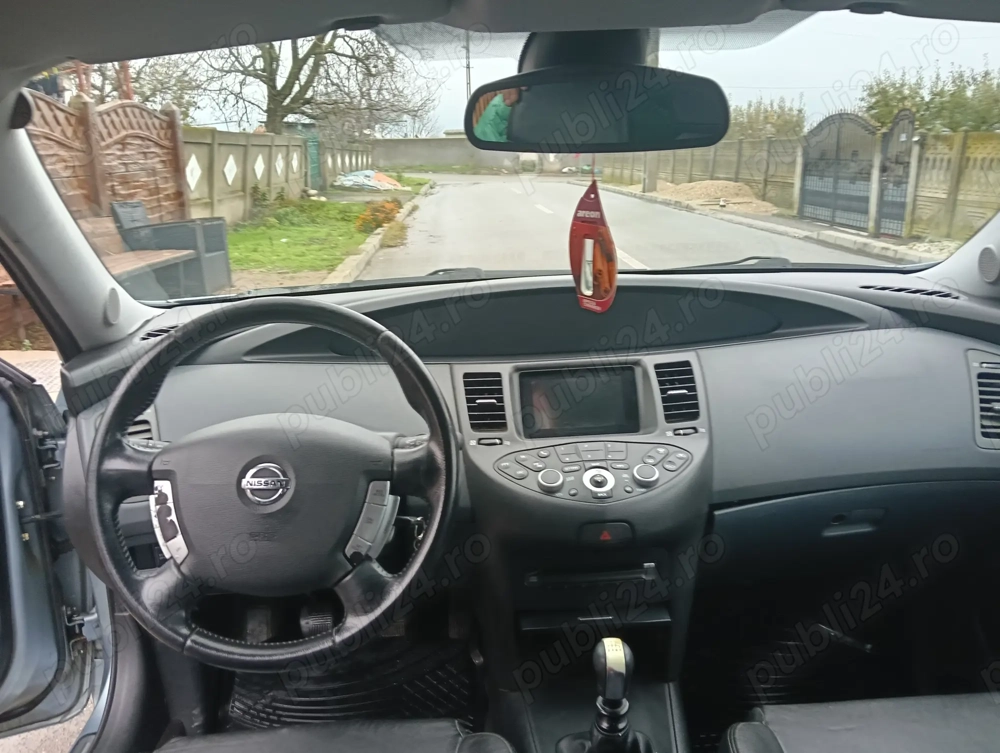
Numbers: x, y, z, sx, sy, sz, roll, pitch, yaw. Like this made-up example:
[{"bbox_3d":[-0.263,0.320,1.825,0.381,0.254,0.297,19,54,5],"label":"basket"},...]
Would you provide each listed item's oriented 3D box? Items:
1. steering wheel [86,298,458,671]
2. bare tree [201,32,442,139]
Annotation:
[{"bbox_3d":[-0.236,0.110,0.839,0.383,0.383,0.110,-1,-7,-2],"label":"steering wheel"},{"bbox_3d":[-5.700,-8.940,22.936,7.500,7.300,7.000,0,16,0],"label":"bare tree"}]

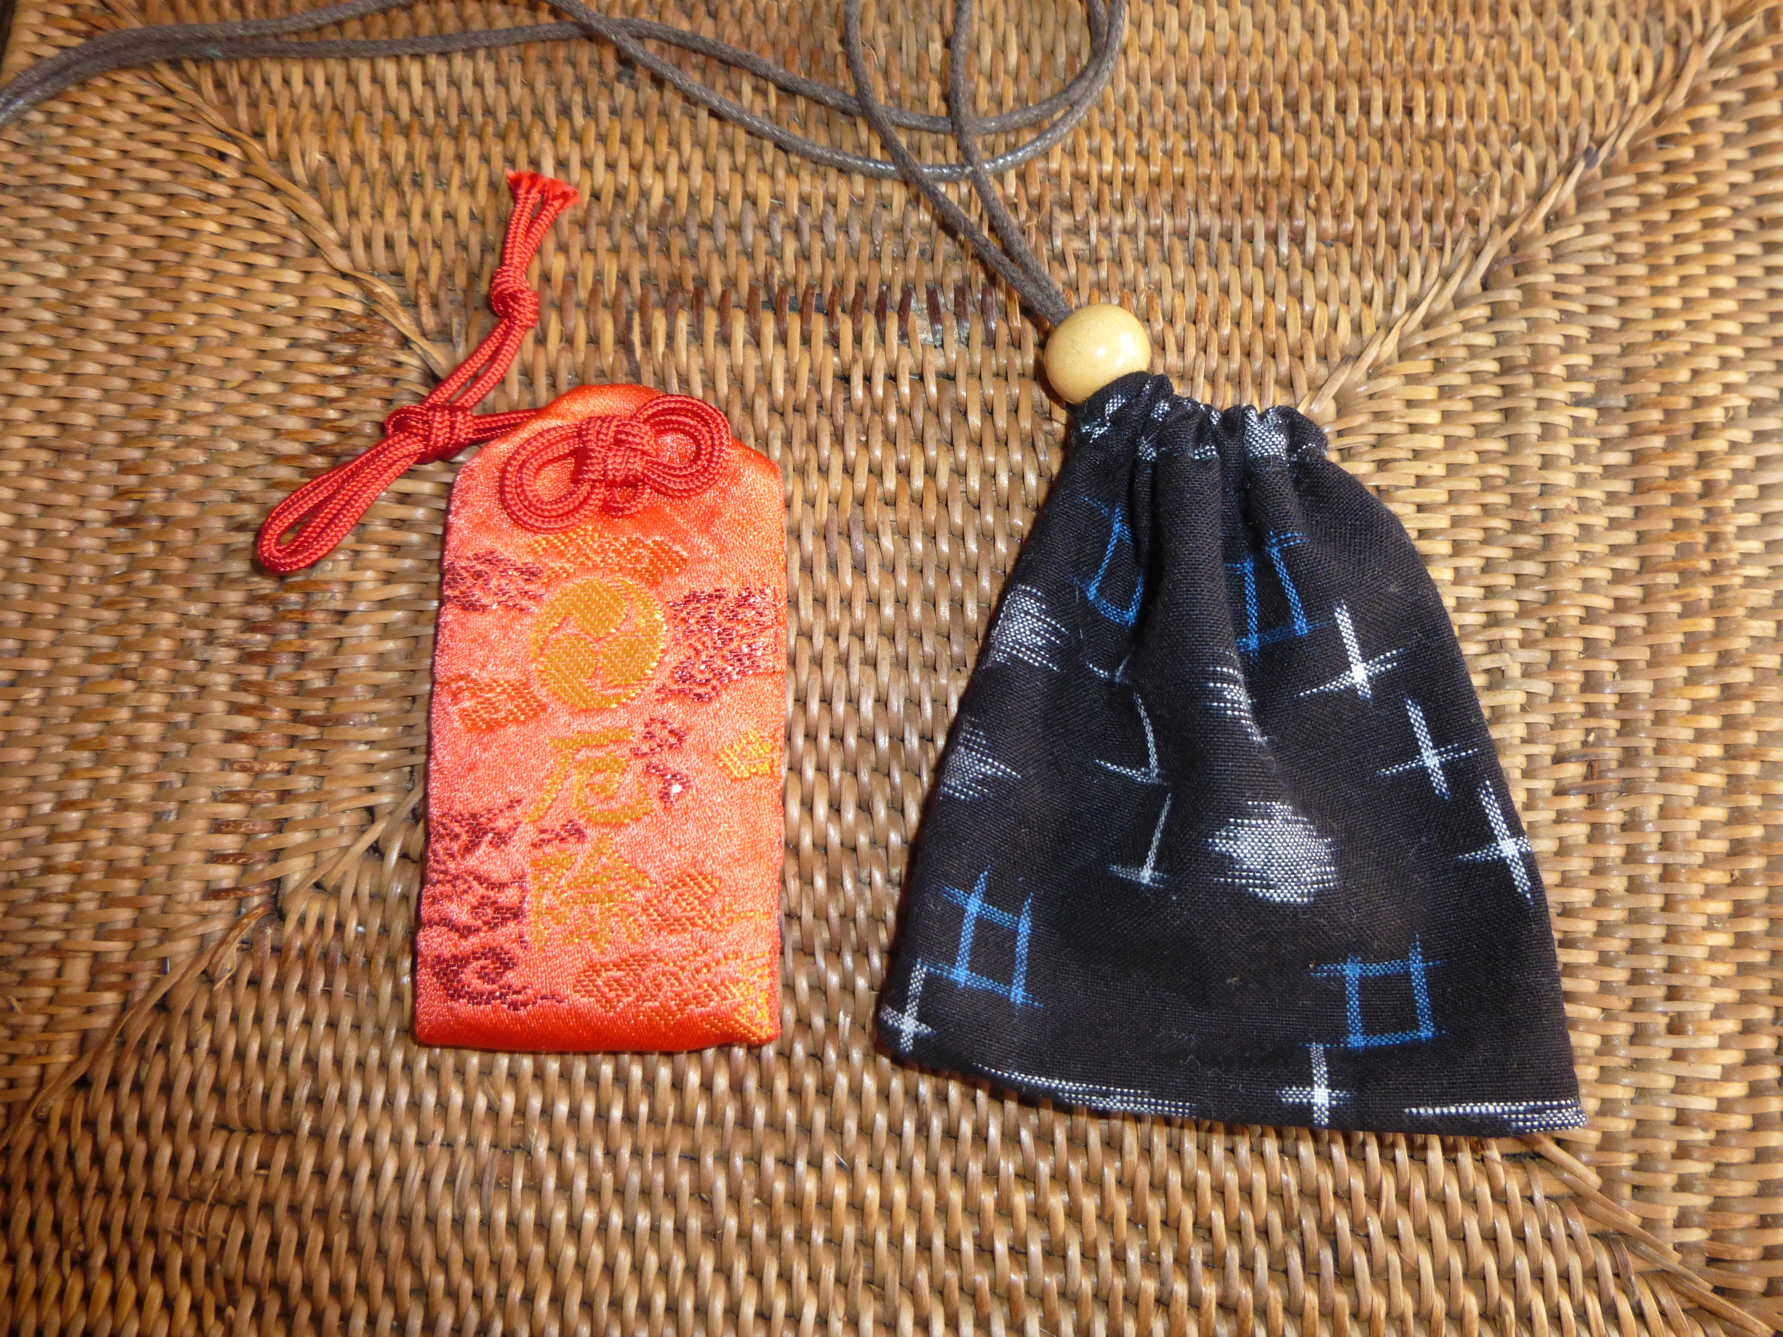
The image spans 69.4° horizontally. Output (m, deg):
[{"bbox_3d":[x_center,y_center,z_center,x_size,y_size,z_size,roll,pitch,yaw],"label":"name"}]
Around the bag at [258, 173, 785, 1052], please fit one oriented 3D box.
[{"bbox_3d":[-0.050,-0.012,0.170,0.071,0.009,0.122,0,78,0],"label":"bag"}]

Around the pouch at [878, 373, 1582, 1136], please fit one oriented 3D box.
[{"bbox_3d":[0.044,0.008,0.164,0.087,0.013,0.096,3,79,1],"label":"pouch"}]

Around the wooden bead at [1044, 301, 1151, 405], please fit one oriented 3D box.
[{"bbox_3d":[0.028,-0.042,0.173,0.014,0.014,0.014,0,78,0],"label":"wooden bead"}]

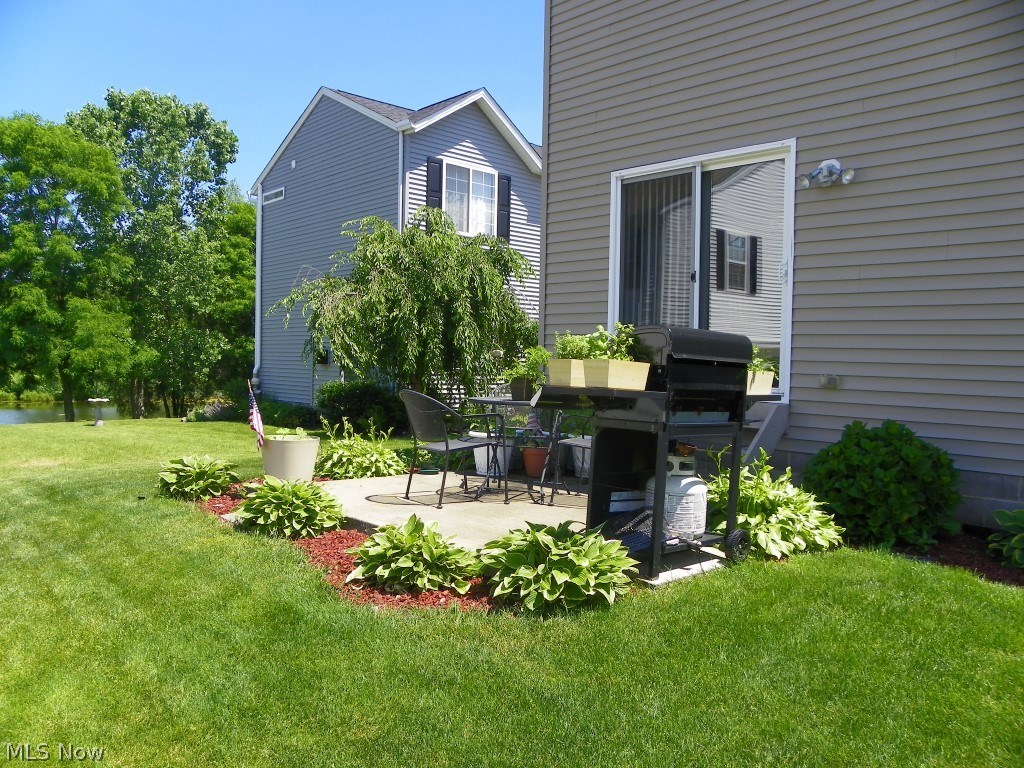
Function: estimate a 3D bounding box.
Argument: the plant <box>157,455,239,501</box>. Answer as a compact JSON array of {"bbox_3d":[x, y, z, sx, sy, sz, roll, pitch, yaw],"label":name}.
[{"bbox_3d":[-2.496,0.715,6.105,0.640,0.340,0.620,1,1,0],"label":"plant"}]

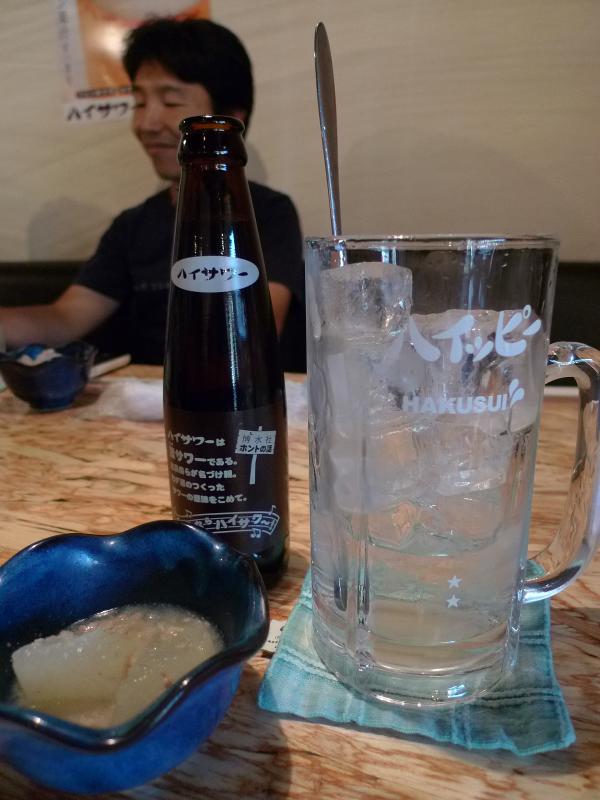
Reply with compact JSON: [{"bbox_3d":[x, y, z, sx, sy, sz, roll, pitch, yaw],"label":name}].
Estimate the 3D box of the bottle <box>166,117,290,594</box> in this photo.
[{"bbox_3d":[-0.034,-0.013,0.250,0.056,0.205,0.056,0,15,2],"label":"bottle"}]

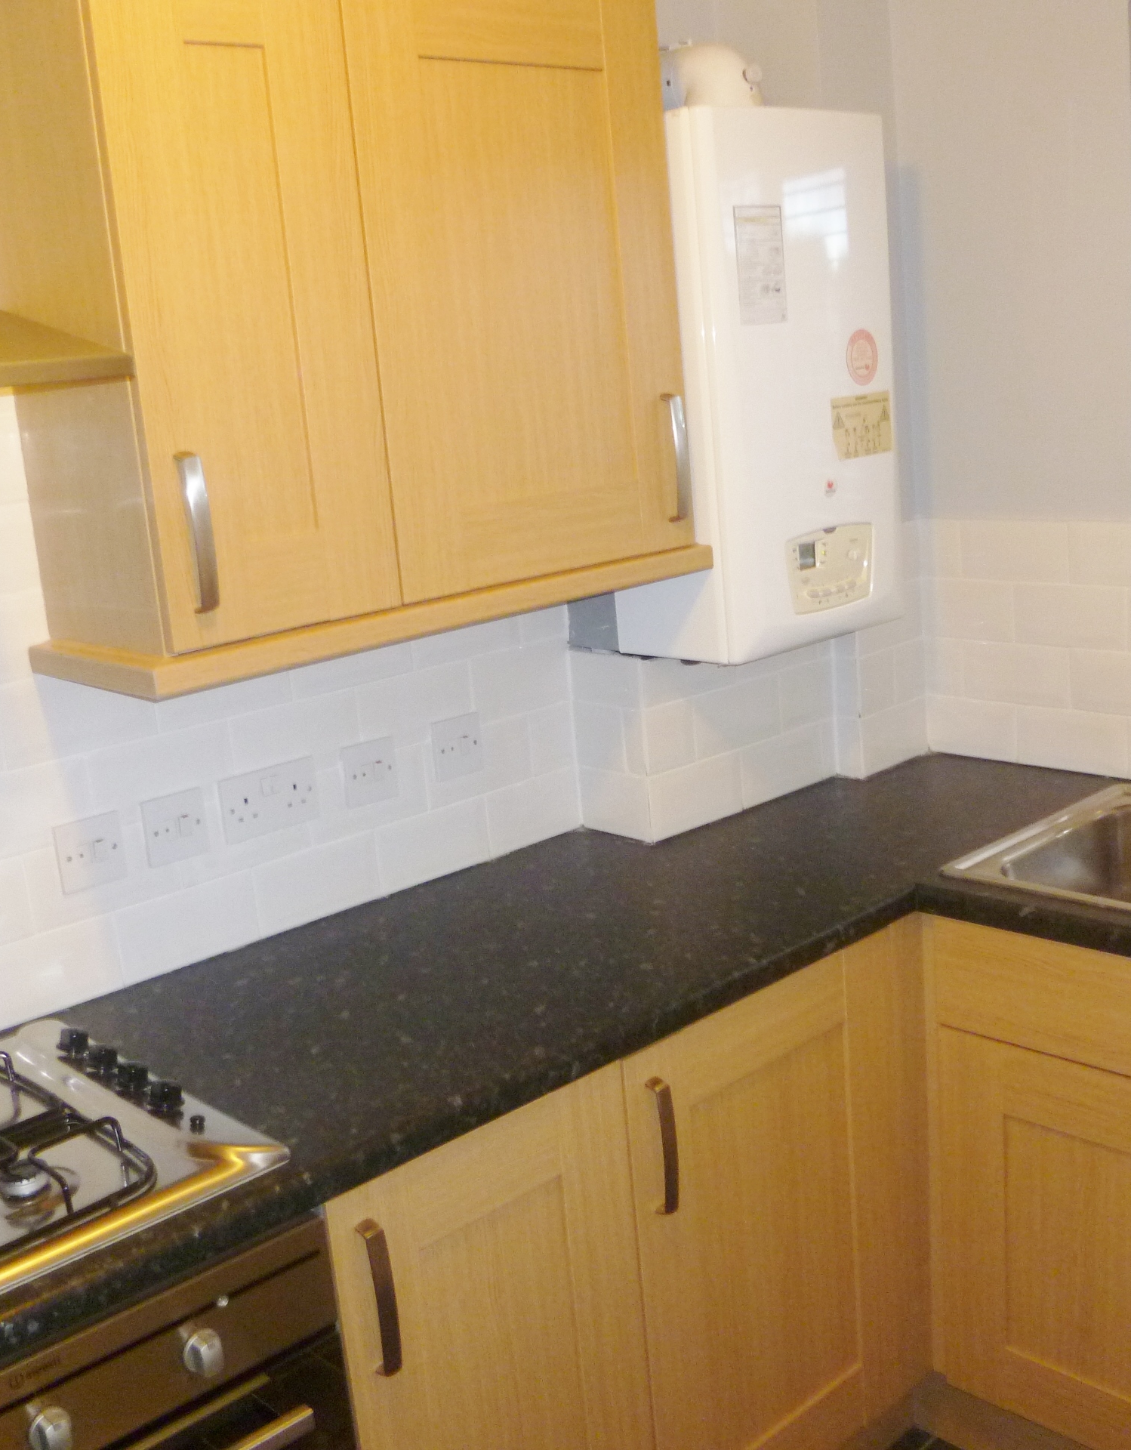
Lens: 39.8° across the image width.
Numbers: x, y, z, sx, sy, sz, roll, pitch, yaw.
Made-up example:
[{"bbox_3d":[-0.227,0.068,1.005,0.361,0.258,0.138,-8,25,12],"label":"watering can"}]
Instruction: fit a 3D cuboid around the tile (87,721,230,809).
[{"bbox_3d":[-0.503,0.062,1.960,0.200,0.100,0.009,-16,17,-40],"label":"tile"}]

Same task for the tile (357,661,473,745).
[{"bbox_3d":[-0.216,-0.025,2.272,0.200,0.102,0.009,-16,17,-40],"label":"tile"}]

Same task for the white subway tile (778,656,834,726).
[{"bbox_3d":[0.393,-0.050,2.560,0.139,0.100,0.009,-16,17,-40],"label":"white subway tile"}]

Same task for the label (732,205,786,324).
[{"bbox_3d":[0.271,-0.633,2.153,0.099,0.156,0.001,-16,17,-40],"label":"label"}]

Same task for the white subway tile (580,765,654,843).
[{"bbox_3d":[0.079,0.120,2.394,0.009,0.100,0.155,-16,17,-40],"label":"white subway tile"}]

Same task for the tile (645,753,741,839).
[{"bbox_3d":[0.206,0.107,2.455,0.213,0.097,0.009,-16,17,-40],"label":"tile"}]

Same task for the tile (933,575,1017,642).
[{"bbox_3d":[0.693,-0.197,2.648,0.009,0.100,0.167,-16,17,-40],"label":"tile"}]

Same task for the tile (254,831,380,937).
[{"bbox_3d":[-0.342,0.217,2.159,0.198,0.100,0.009,-16,17,-39],"label":"tile"}]

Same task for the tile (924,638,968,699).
[{"bbox_3d":[0.649,-0.096,2.659,0.009,0.100,0.077,-16,17,-40],"label":"tile"}]

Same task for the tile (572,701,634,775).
[{"bbox_3d":[0.055,0.019,2.397,0.009,0.100,0.112,-16,17,-39],"label":"tile"}]

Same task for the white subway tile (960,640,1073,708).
[{"bbox_3d":[0.752,-0.083,2.602,0.009,0.102,0.198,-16,17,-40],"label":"white subway tile"}]

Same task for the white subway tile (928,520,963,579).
[{"bbox_3d":[0.649,-0.299,2.662,0.009,0.100,0.066,-16,17,-40],"label":"white subway tile"}]

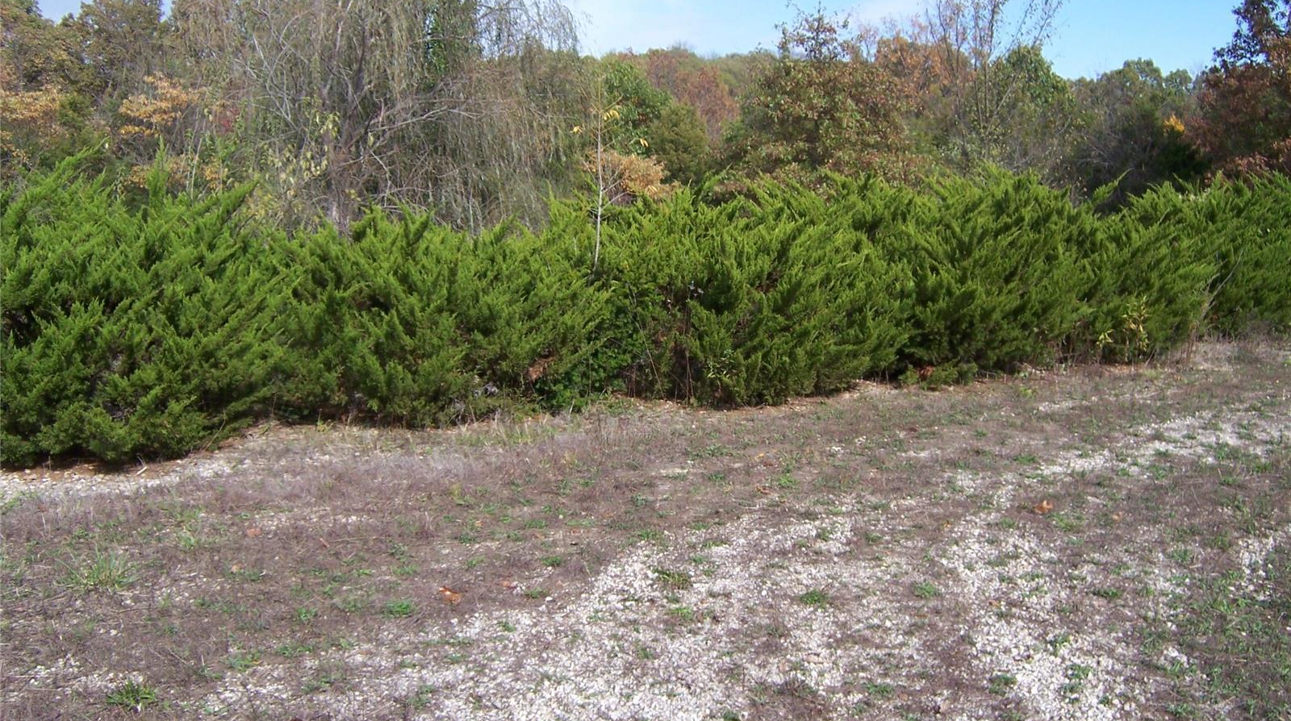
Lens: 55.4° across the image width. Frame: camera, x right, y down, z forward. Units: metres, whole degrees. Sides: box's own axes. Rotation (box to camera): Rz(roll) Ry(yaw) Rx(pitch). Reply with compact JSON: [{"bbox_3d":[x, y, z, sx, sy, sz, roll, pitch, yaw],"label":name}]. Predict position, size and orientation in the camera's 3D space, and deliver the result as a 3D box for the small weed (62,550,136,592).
[{"bbox_3d":[-2.187,0.835,4.929,0.274,0.114,0.246,-4,9,-24],"label":"small weed"}]

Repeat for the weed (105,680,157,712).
[{"bbox_3d":[-1.577,1.023,3.777,0.149,0.063,0.134,-3,9,-23],"label":"weed"}]

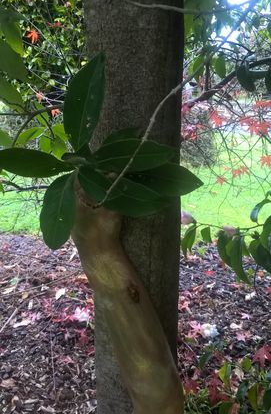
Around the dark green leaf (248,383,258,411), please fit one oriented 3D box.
[{"bbox_3d":[0.401,0.645,1.300,0.034,0.086,0.024,0,11,17],"label":"dark green leaf"}]

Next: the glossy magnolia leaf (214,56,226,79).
[{"bbox_3d":[0.245,-0.402,1.100,0.036,0.070,0.020,5,6,0],"label":"glossy magnolia leaf"}]

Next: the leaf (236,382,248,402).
[{"bbox_3d":[0.364,0.628,1.300,0.036,0.066,0.022,14,11,11],"label":"leaf"}]

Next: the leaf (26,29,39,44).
[{"bbox_3d":[-0.404,-0.669,1.500,0.050,0.054,0.020,0,6,0],"label":"leaf"}]

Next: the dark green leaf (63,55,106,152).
[{"bbox_3d":[-0.076,-0.161,0.590,0.055,0.155,0.030,12,3,0],"label":"dark green leaf"}]

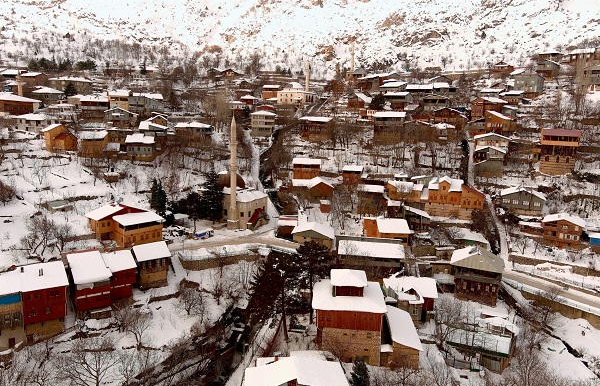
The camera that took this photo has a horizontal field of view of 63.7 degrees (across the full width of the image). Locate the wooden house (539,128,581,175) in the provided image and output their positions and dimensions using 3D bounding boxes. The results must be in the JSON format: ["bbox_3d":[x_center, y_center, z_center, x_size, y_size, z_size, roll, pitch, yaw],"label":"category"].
[{"bbox_3d":[74.916,-12.157,139.000,8.660,12.300,8.000,6,11,33],"label":"wooden house"}]

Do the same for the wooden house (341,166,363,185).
[{"bbox_3d":[17.537,-5.782,158.231,6.301,6.275,6.300,3,8,15],"label":"wooden house"}]

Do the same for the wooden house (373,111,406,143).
[{"bbox_3d":[33.953,-24.542,182.000,10.670,11.760,9.000,3,10,16],"label":"wooden house"}]

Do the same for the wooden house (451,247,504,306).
[{"bbox_3d":[36.293,15.954,97.612,9.317,9.192,10.000,6,9,30],"label":"wooden house"}]

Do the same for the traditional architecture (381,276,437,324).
[{"bbox_3d":[21.079,20.536,93.000,9.210,6.420,8.000,1,10,6],"label":"traditional architecture"}]

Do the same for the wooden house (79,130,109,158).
[{"bbox_3d":[-71.556,-16.992,168.441,7.864,9.126,6.500,-1,8,-11],"label":"wooden house"}]

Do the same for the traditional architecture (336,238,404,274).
[{"bbox_3d":[16.253,14.136,110.789,14.668,7.565,9.500,2,8,7],"label":"traditional architecture"}]

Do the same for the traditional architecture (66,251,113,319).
[{"bbox_3d":[-42.277,18.120,97.000,6.140,9.750,10.000,-6,11,-32],"label":"traditional architecture"}]

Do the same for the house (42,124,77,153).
[{"bbox_3d":[-79.460,-18.116,160.000,7.800,9.080,9.000,-8,12,-39],"label":"house"}]

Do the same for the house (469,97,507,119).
[{"bbox_3d":[67.346,-29.675,173.926,10.500,8.682,7.225,-6,11,-42],"label":"house"}]

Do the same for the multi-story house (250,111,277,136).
[{"bbox_3d":[-17.497,-33.284,231.991,11.656,12.460,11.000,0,8,-4],"label":"multi-story house"}]

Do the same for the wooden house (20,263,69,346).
[{"bbox_3d":[-42.059,16.930,79.103,6.500,11.143,9.000,-4,10,-34],"label":"wooden house"}]

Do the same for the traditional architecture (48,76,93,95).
[{"bbox_3d":[-112.087,-52.168,236.077,13.769,9.694,12.500,4,9,22],"label":"traditional architecture"}]

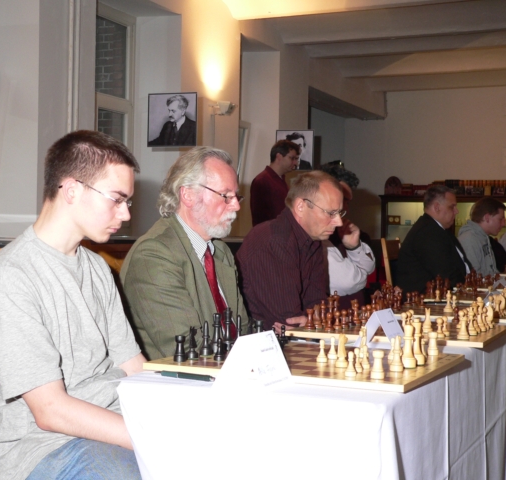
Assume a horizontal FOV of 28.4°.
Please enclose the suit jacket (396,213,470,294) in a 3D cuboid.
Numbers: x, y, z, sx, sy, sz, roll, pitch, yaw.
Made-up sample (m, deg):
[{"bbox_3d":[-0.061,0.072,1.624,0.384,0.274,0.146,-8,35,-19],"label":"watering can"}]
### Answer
[{"bbox_3d":[1.009,0.180,5.551,0.430,0.640,0.570,1,0,20],"label":"suit jacket"}]

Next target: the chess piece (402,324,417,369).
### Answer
[{"bbox_3d":[0.315,0.212,2.003,0.030,0.085,0.030,1,0,23],"label":"chess piece"}]

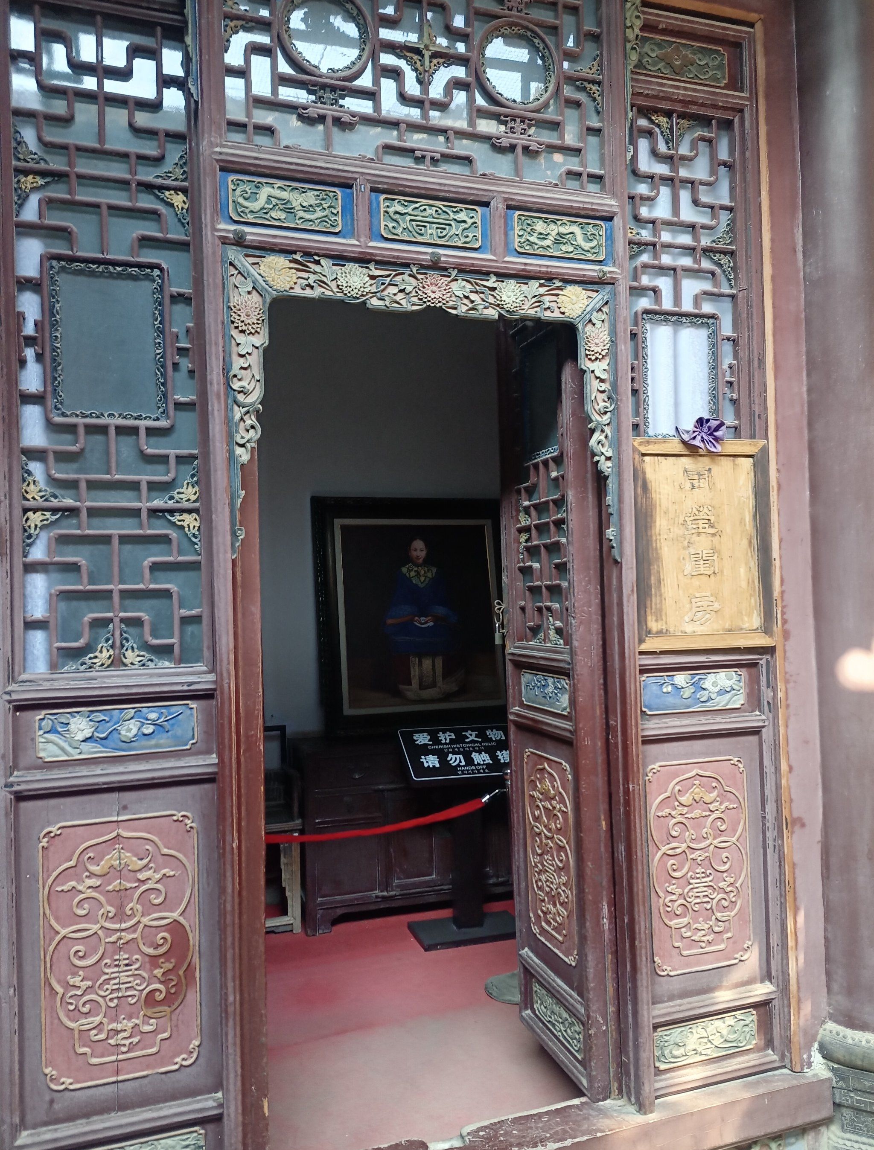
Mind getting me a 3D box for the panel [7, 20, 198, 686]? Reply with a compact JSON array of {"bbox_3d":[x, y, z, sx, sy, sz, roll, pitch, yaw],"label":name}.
[{"bbox_3d":[-0.729,-0.524,1.937,0.375,1.461,0.041,-1,-2,-18],"label":"panel"}]

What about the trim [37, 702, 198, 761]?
[{"bbox_3d":[-0.695,0.340,1.912,0.333,0.108,0.031,-1,-2,-18],"label":"trim"}]

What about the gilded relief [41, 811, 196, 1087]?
[{"bbox_3d":[-0.683,0.804,1.896,0.316,0.554,0.031,-1,-2,-18],"label":"gilded relief"}]

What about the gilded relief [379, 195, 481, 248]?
[{"bbox_3d":[-0.017,-0.913,2.279,0.276,0.109,0.030,-1,-1,-19],"label":"gilded relief"}]

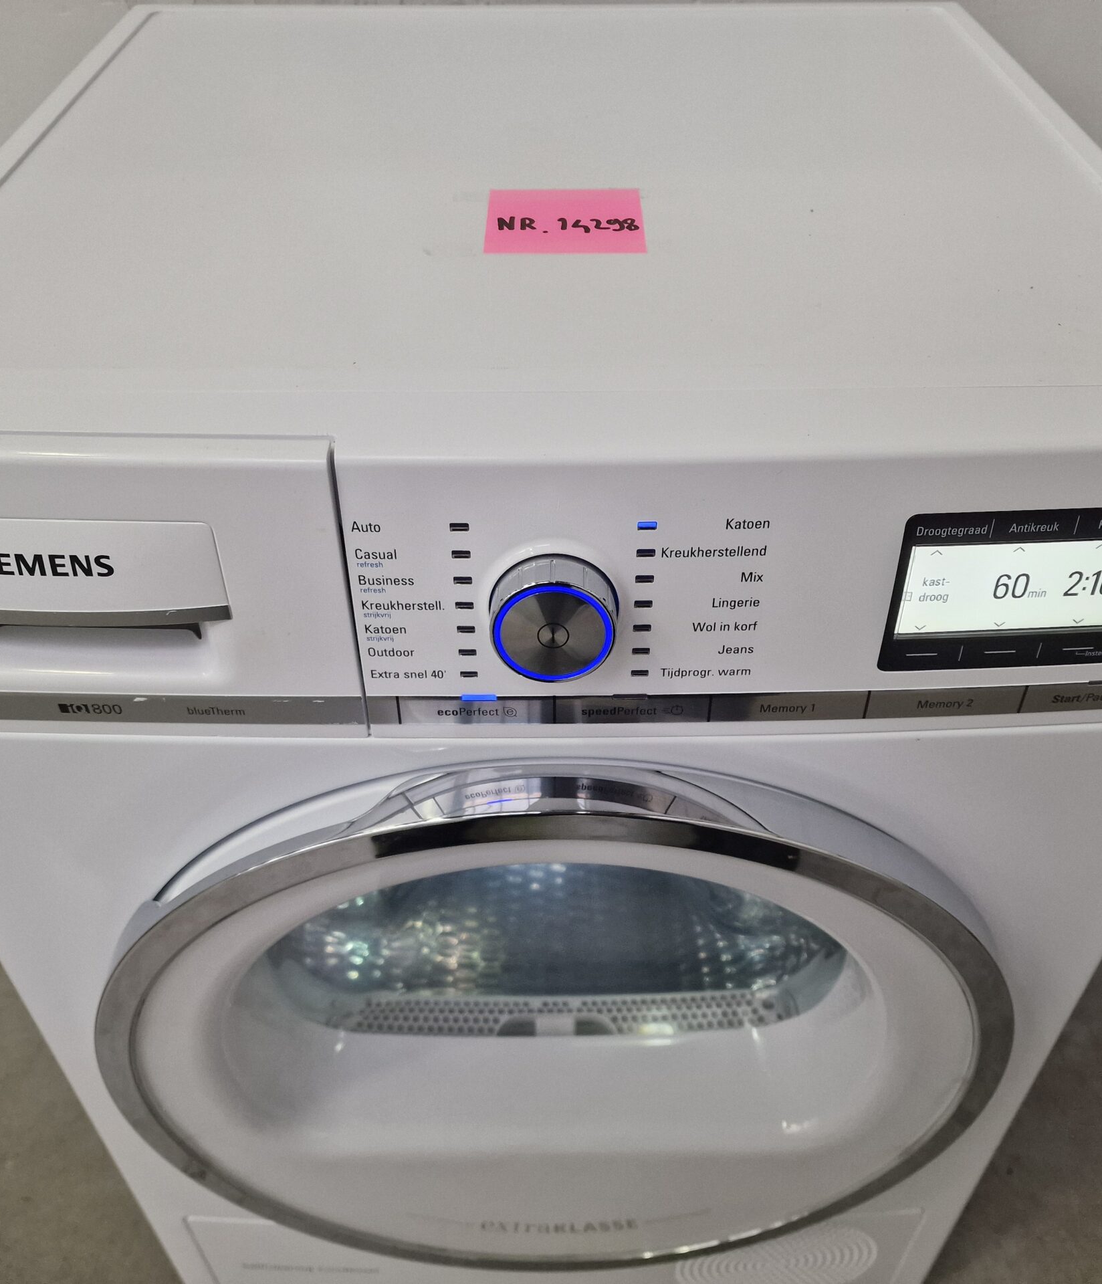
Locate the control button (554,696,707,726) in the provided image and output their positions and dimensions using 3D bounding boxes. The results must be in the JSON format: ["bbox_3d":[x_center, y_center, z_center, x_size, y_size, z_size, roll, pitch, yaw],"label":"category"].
[{"bbox_3d":[0.034,0.027,0.478,0.066,0.015,0.008,-1,36,0],"label":"control button"}]

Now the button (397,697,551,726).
[{"bbox_3d":[-0.031,0.028,0.478,0.065,0.015,0.008,-1,36,0],"label":"button"}]

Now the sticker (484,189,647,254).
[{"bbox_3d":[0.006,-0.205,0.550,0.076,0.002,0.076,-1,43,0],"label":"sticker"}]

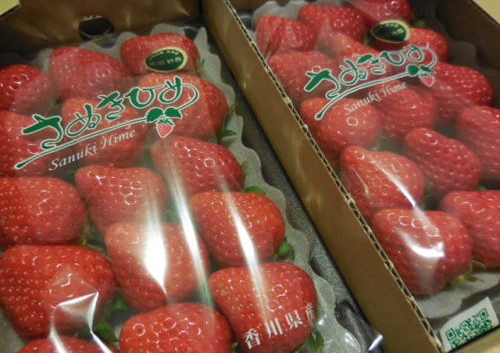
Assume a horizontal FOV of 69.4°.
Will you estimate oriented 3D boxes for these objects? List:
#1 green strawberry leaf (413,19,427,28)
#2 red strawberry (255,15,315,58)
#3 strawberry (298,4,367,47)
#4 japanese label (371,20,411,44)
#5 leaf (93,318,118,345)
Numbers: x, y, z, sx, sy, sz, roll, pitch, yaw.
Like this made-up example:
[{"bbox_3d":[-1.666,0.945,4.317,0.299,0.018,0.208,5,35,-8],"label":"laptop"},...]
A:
[{"bbox_3d":[0.116,-0.105,0.247,0.009,0.006,0.007,-15,57,-15],"label":"green strawberry leaf"},{"bbox_3d":[0.021,-0.082,0.222,0.038,0.031,0.034,37,59,20],"label":"red strawberry"},{"bbox_3d":[0.053,-0.093,0.233,0.040,0.033,0.037,30,57,16],"label":"strawberry"},{"bbox_3d":[0.083,-0.086,0.214,0.024,0.001,0.017,1,79,8],"label":"japanese label"},{"bbox_3d":[-0.058,0.062,0.146,0.011,0.005,0.010,0,59,-4],"label":"leaf"}]

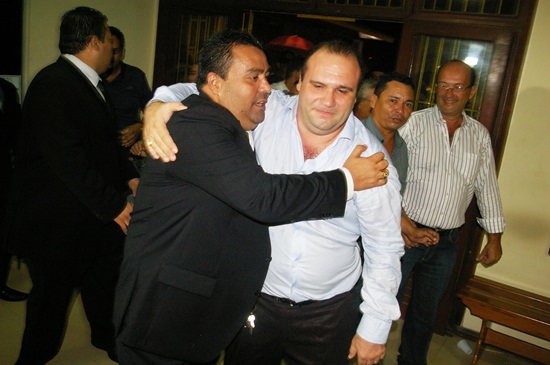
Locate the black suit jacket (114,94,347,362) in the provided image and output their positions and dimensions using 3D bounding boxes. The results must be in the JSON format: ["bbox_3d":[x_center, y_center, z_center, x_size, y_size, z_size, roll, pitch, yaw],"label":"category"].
[{"bbox_3d":[-0.135,0.125,1.500,0.580,0.750,0.540,9,13,5],"label":"black suit jacket"}]

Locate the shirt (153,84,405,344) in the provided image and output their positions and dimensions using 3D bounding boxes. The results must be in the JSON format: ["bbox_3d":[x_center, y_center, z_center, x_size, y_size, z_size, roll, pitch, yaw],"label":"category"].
[{"bbox_3d":[-0.010,0.085,1.520,0.760,0.660,0.420,9,13,6],"label":"shirt"}]

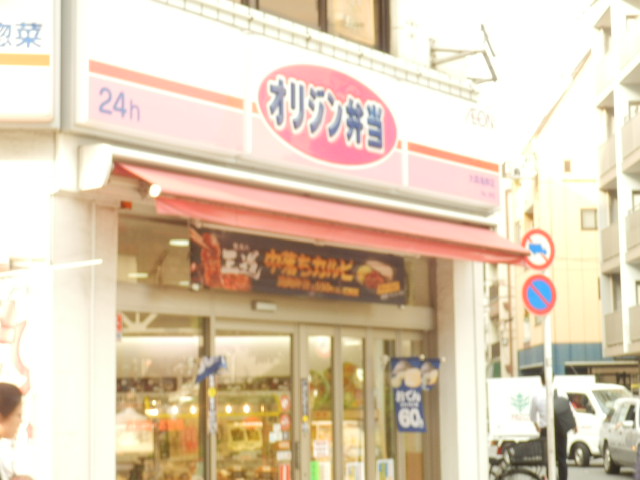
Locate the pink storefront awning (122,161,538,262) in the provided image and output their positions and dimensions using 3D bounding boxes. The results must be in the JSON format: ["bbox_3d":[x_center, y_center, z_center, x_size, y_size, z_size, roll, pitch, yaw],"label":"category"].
[{"bbox_3d":[0.284,-0.124,13.366,0.395,0.397,5.660,-5,-7,33],"label":"pink storefront awning"}]

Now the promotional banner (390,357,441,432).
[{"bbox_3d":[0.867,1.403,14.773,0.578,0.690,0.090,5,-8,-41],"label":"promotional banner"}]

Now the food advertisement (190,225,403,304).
[{"bbox_3d":[-0.088,0.244,13.517,0.050,0.457,3.167,-5,-7,33],"label":"food advertisement"}]

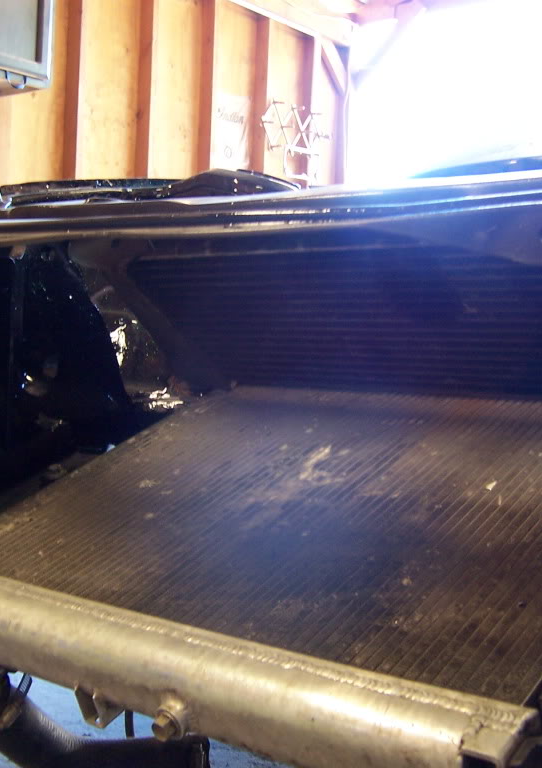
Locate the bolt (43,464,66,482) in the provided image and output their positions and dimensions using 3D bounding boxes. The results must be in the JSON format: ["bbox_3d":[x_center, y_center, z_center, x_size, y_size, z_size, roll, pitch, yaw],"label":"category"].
[{"bbox_3d":[-0.253,0.104,1.140,0.024,0.016,0.024,0,15,34],"label":"bolt"}]

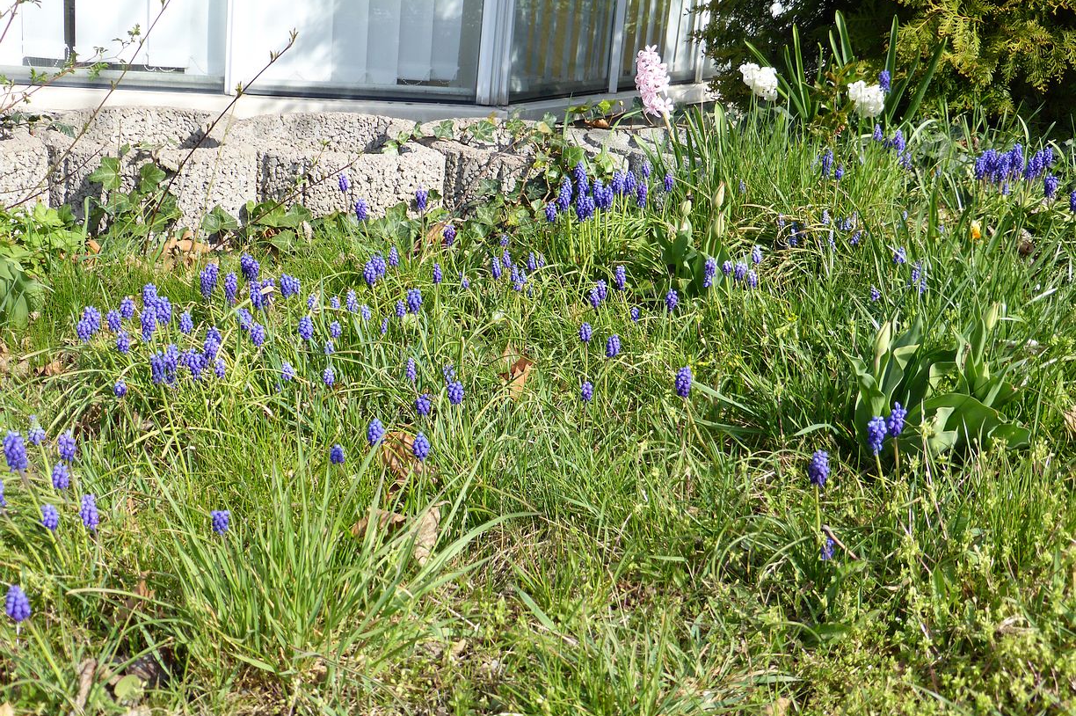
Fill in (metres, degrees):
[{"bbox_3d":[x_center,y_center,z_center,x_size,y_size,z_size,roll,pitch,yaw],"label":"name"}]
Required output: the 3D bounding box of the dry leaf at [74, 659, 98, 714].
[{"bbox_3d":[-0.361,0.262,1.140,0.020,0.030,0.030,6,17,0],"label":"dry leaf"}]

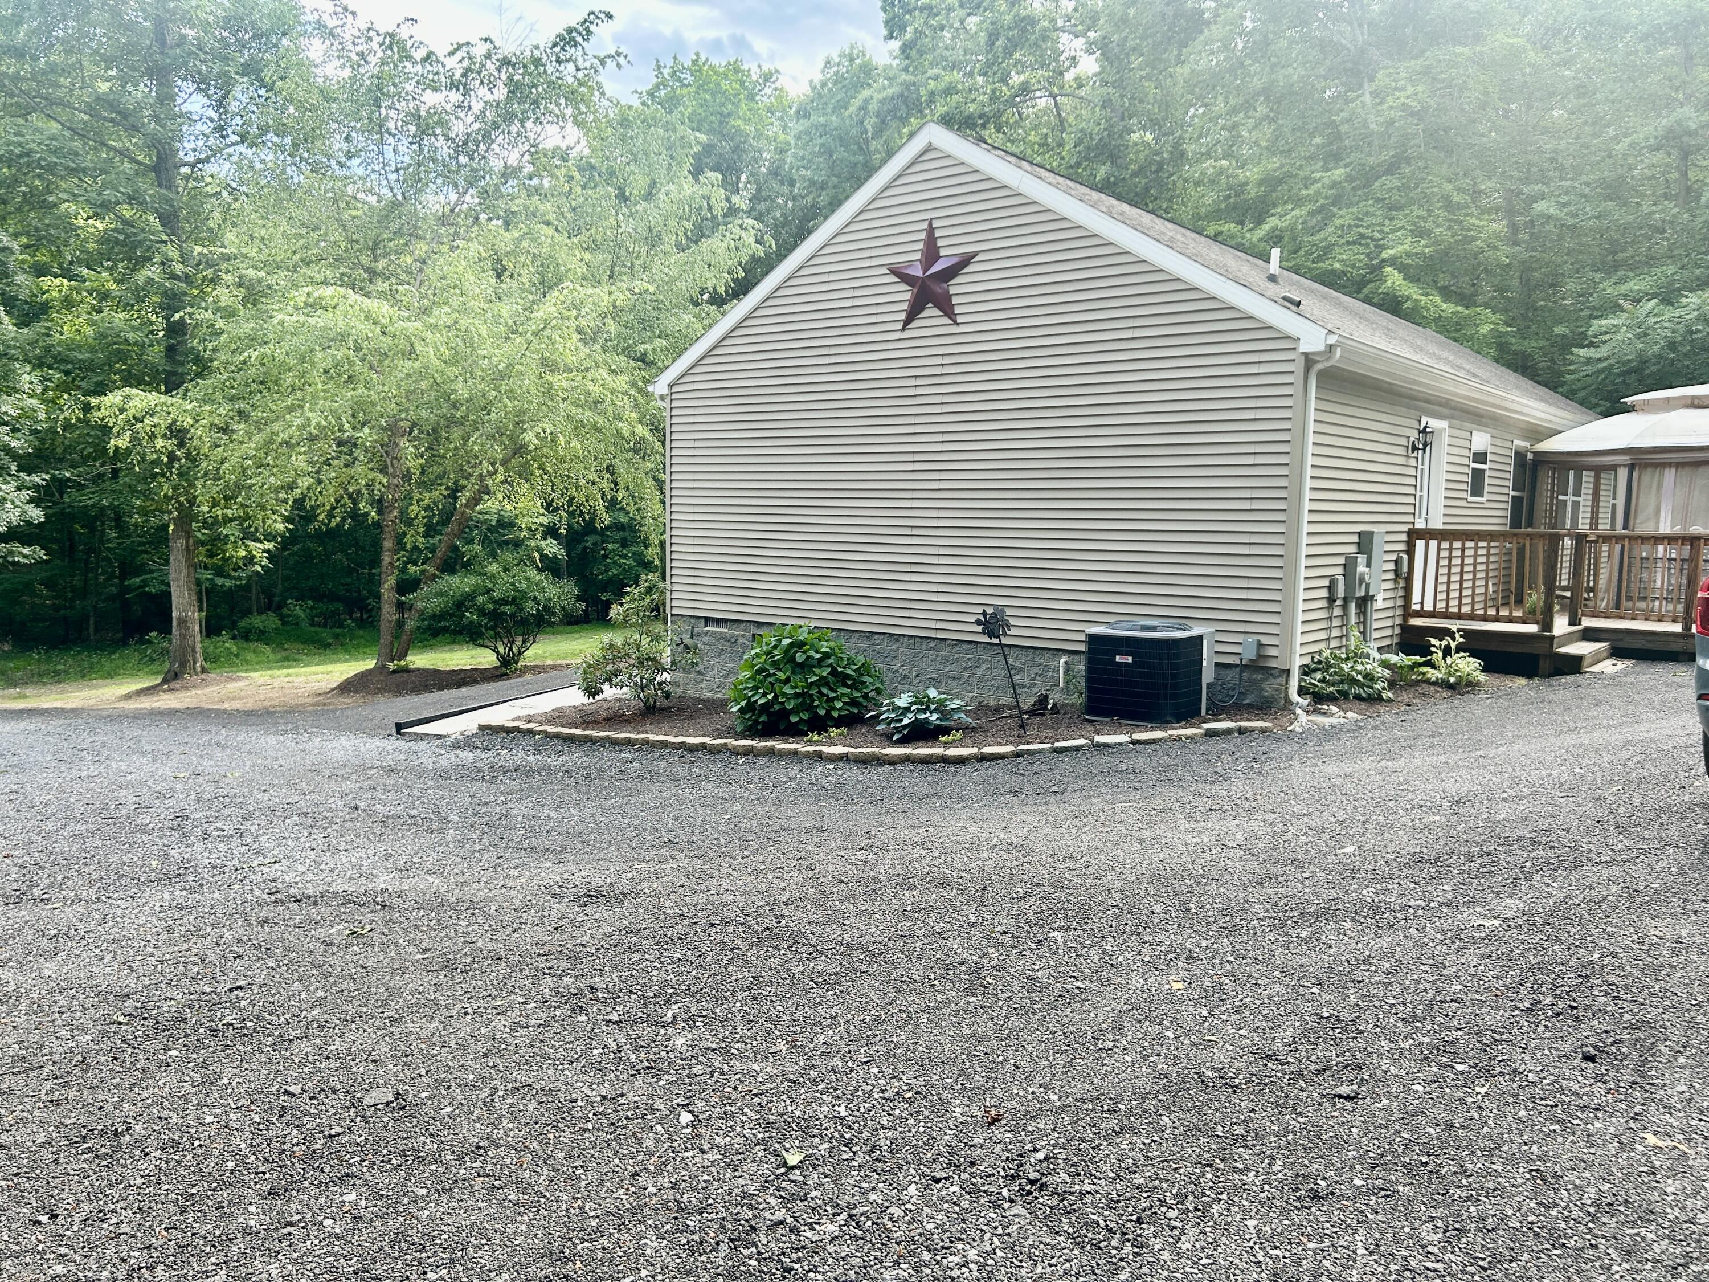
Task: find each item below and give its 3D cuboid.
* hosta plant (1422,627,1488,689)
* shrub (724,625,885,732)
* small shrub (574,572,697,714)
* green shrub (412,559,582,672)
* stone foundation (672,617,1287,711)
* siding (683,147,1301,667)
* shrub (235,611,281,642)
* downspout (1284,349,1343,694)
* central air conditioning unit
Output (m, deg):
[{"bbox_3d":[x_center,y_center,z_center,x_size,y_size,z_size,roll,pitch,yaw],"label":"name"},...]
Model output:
[{"bbox_3d":[5.999,0.157,12.820,0.642,0.597,0.600,3,6,25],"label":"hosta plant"},{"bbox_3d":[-0.474,0.332,12.799,1.591,1.026,1.400,1,6,-2],"label":"shrub"},{"bbox_3d":[-2.541,0.032,15.019,1.445,1.610,1.300,0,6,-10],"label":"small shrub"},{"bbox_3d":[-6.064,-0.430,21.704,2.880,1.914,2.500,-1,6,-16],"label":"green shrub"},{"bbox_3d":[0.791,0.480,14.255,8.200,1.050,0.200,6,7,39],"label":"stone foundation"},{"bbox_3d":[0.801,-2.661,13.914,8.220,5.260,0.120,6,7,39],"label":"siding"},{"bbox_3d":[-16.249,-0.409,34.959,1.238,0.821,1.100,-2,6,-25],"label":"shrub"},{"bbox_3d":[4.065,-1.034,11.380,0.270,3.150,0.100,6,7,39],"label":"downspout"},{"bbox_3d":[2.624,0.281,11.394,0.820,0.820,0.820,6,7,39],"label":"central air conditioning unit"}]

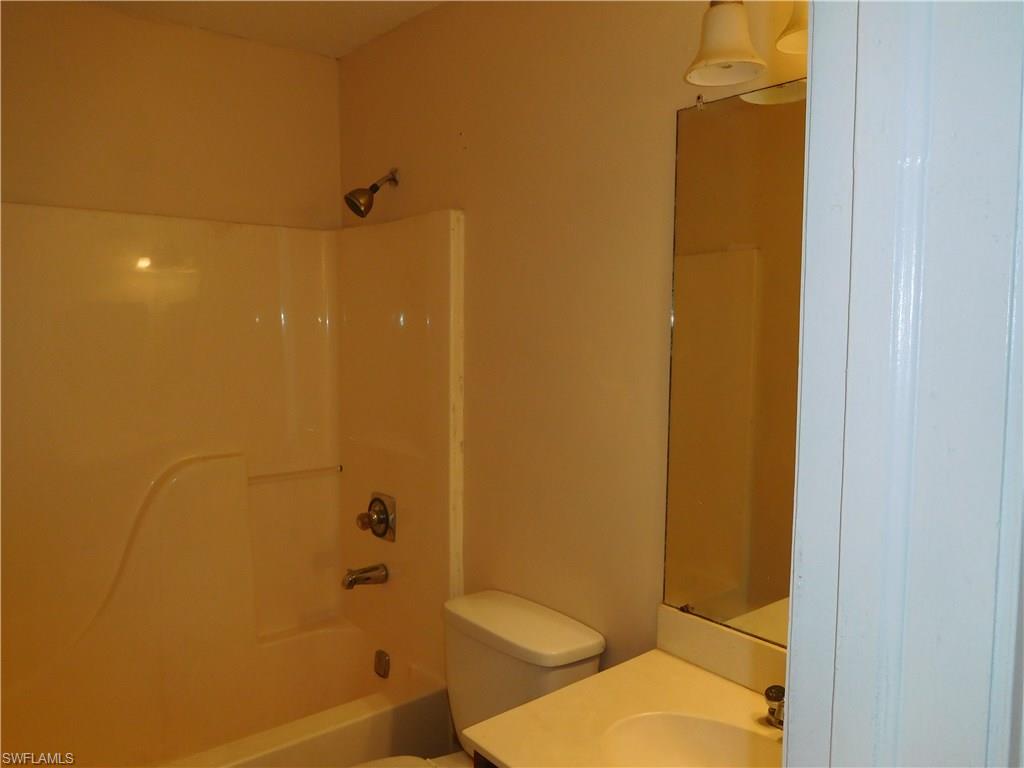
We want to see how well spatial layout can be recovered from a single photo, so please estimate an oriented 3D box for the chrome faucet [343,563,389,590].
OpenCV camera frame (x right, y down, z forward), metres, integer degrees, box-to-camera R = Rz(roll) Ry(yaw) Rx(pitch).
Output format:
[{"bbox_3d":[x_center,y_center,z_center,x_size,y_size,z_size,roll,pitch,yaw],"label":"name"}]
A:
[{"bbox_3d":[-0.480,0.637,2.423,0.150,0.064,0.058,-4,6,-39],"label":"chrome faucet"}]

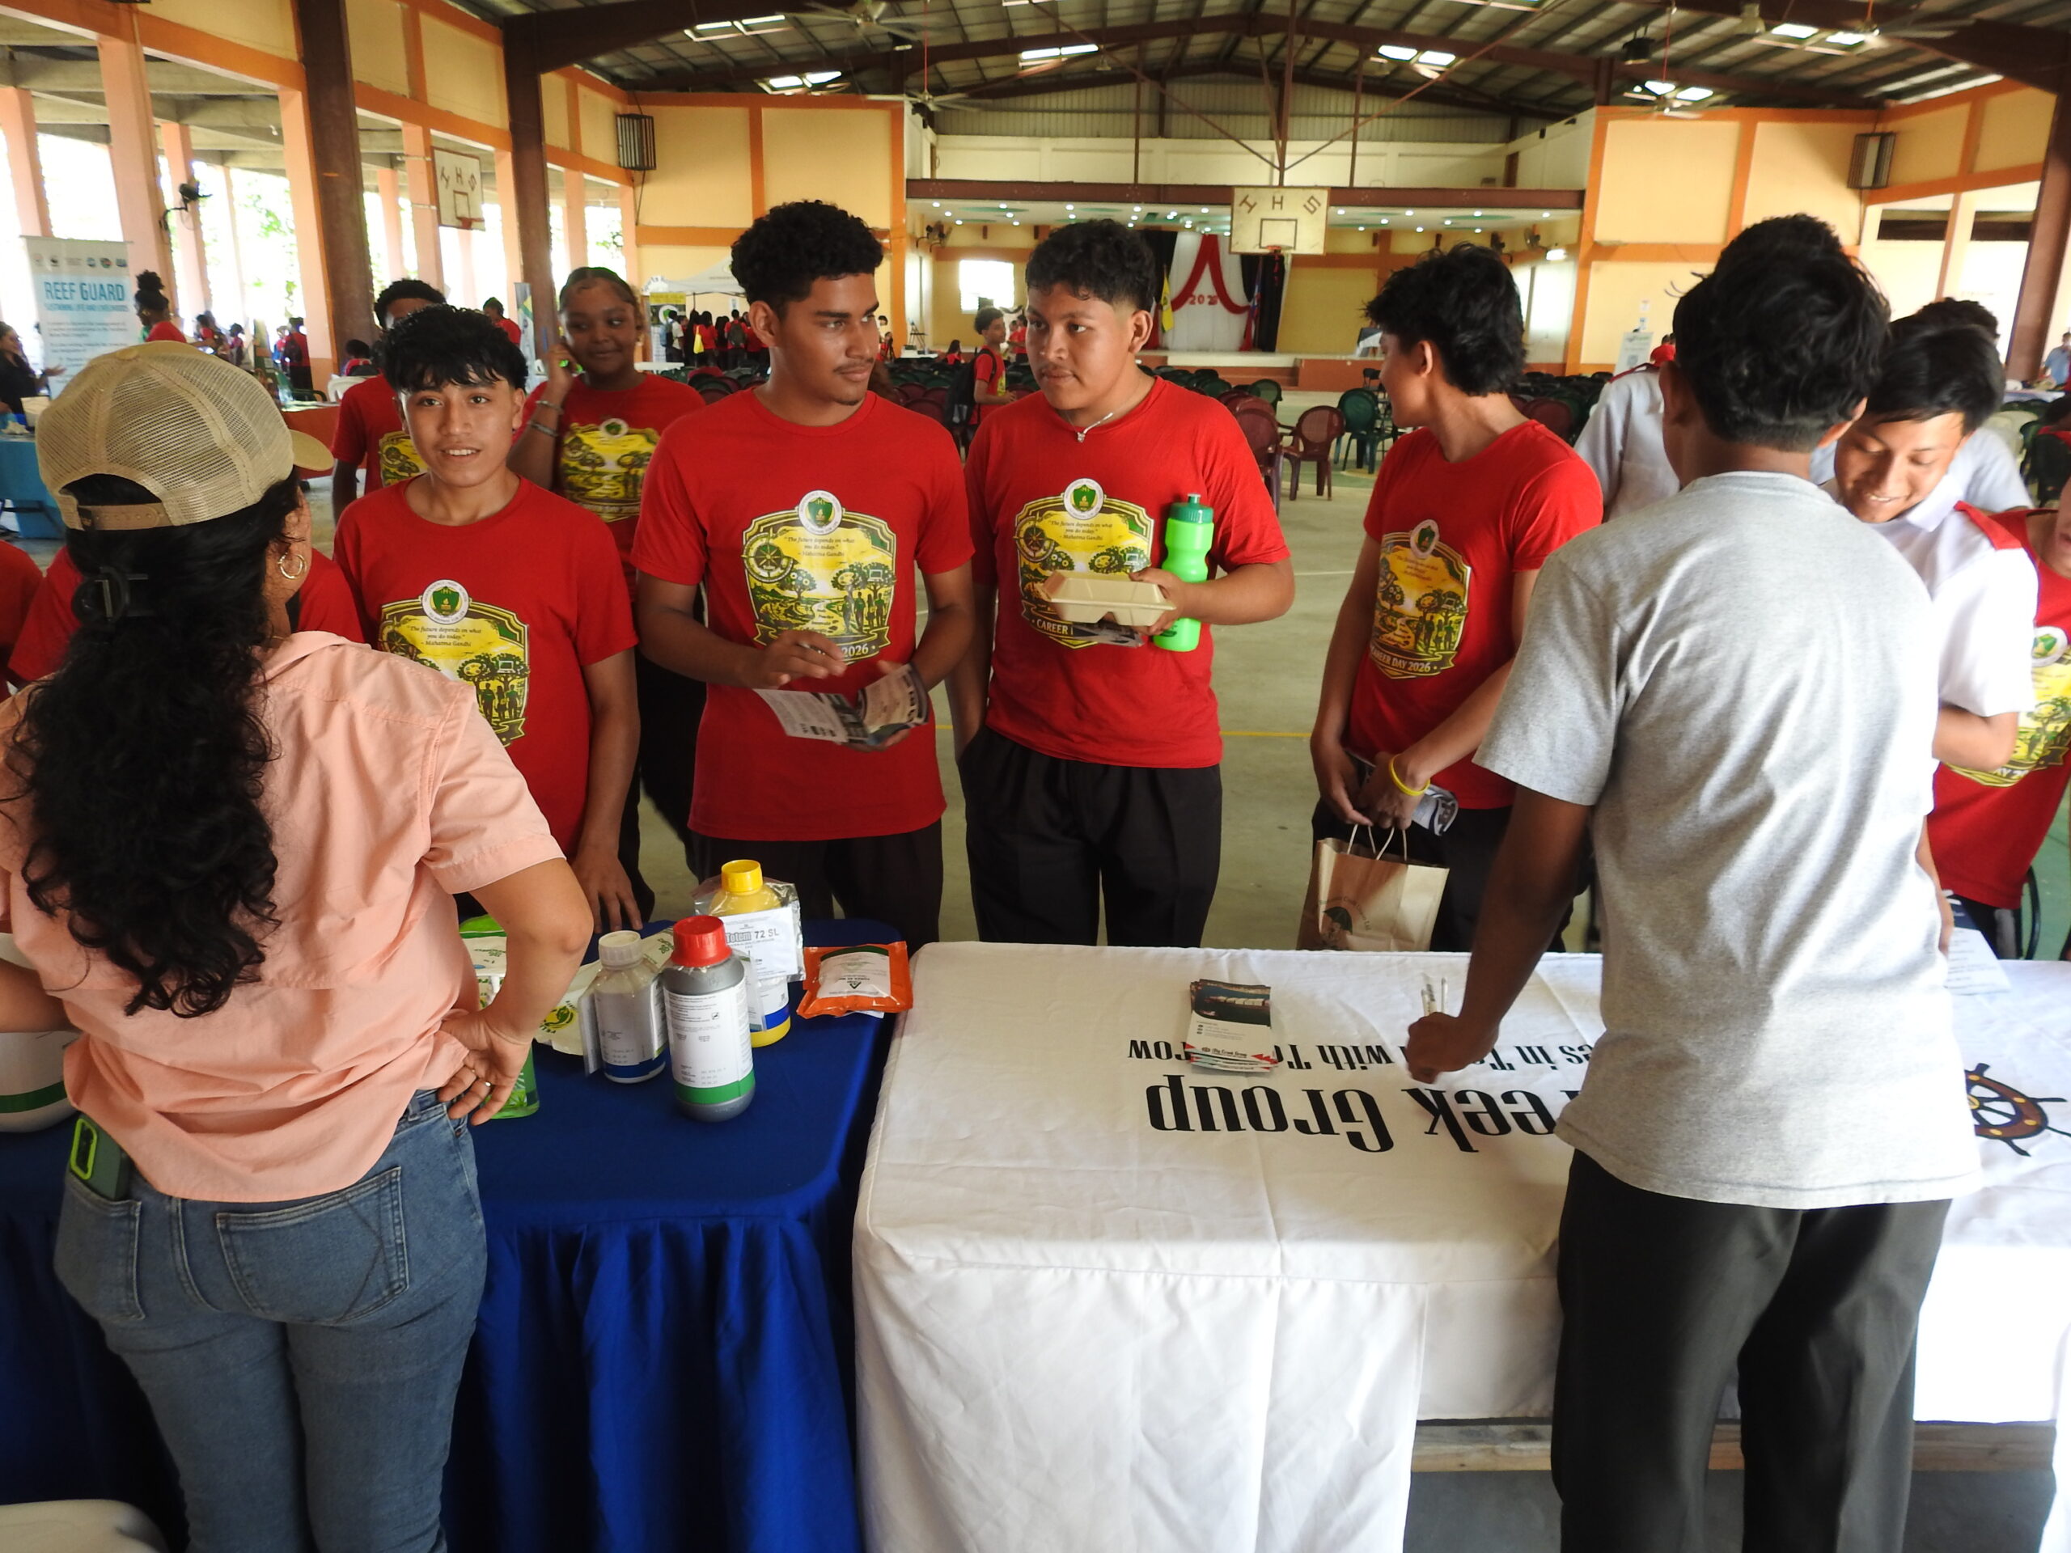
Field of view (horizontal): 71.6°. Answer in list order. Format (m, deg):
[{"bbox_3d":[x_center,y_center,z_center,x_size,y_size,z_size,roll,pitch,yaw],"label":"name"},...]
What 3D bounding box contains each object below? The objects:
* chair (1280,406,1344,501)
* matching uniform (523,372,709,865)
[{"bbox_3d":[2.553,-2.979,13.256,0.560,0.840,0.570,-1,18,-8],"label":"chair"},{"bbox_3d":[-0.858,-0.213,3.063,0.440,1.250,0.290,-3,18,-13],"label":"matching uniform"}]

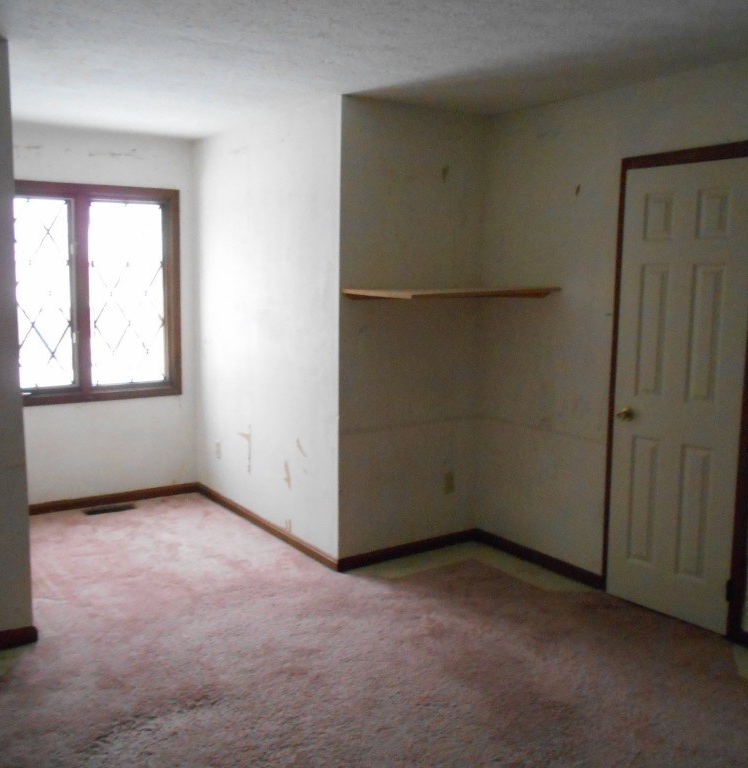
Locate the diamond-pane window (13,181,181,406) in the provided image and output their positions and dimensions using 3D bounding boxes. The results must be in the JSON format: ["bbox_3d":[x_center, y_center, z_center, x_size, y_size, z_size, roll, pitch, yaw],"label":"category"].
[{"bbox_3d":[-1.830,-0.570,4.911,1.240,1.377,0.090,-5,9,-36],"label":"diamond-pane window"}]

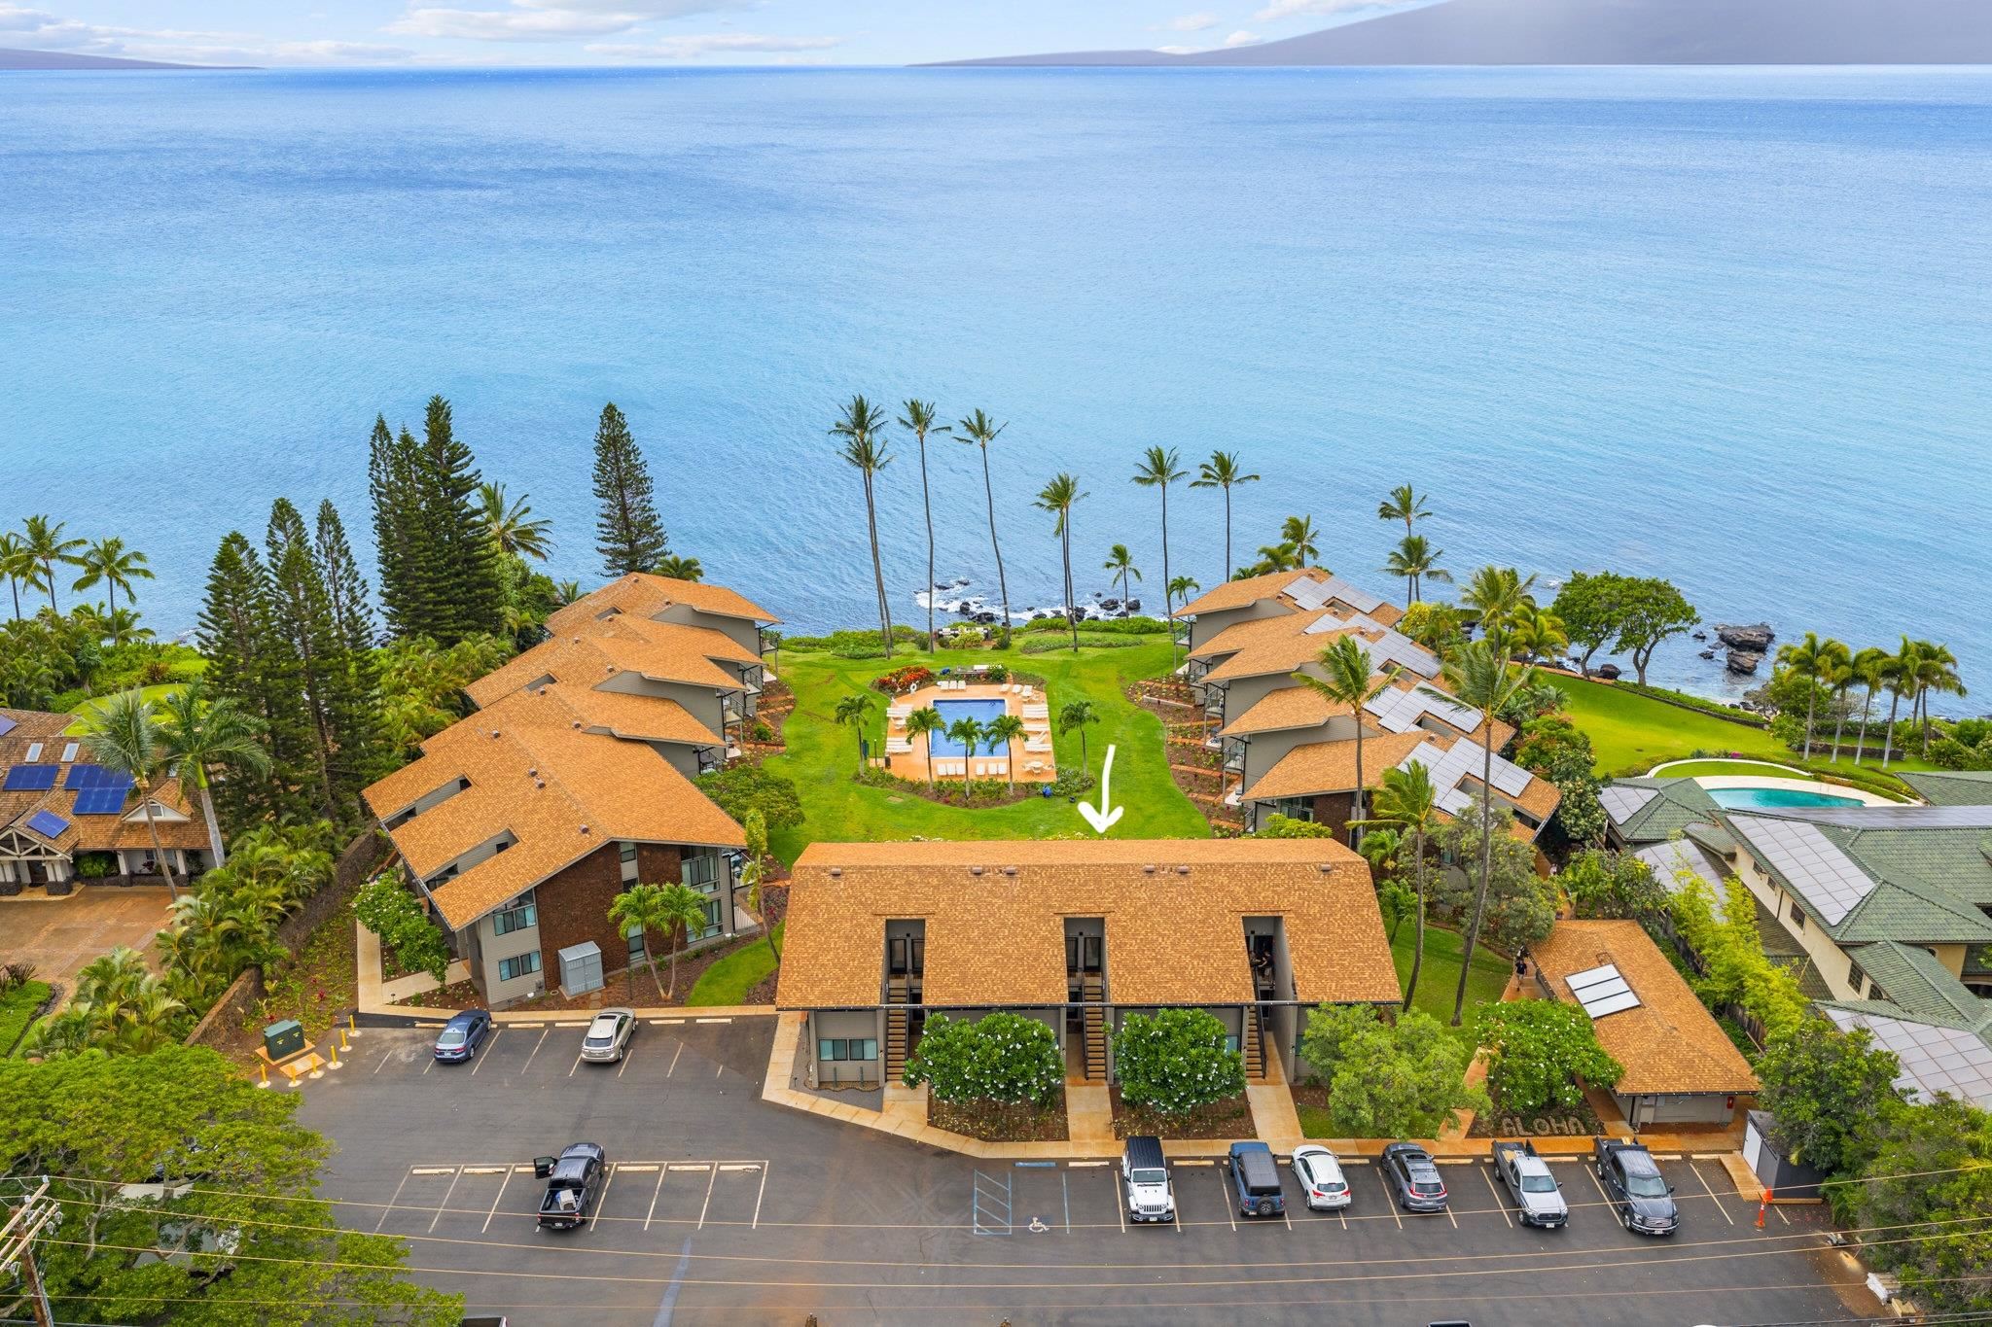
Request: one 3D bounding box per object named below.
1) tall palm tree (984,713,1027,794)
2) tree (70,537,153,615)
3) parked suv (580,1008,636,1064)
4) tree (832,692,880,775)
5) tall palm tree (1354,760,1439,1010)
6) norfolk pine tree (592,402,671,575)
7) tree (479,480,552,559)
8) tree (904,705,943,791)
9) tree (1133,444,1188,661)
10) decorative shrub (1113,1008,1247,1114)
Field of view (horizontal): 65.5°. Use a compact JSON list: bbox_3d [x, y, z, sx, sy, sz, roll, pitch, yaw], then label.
[{"bbox_3d":[0.775,7.010,118.673,3.337,6.941,3.337,0,21,0],"label":"tall palm tree"},{"bbox_3d":[-84.908,-6.474,150.049,7.340,12.250,7.340,0,21,0],"label":"tree"},{"bbox_3d":[-20.939,20.048,84.196,1.880,1.680,4.700,1,21,4],"label":"parked suv"},{"bbox_3d":[-10.923,5.667,121.816,3.304,7.223,3.304,0,21,0],"label":"tree"},{"bbox_3d":[21.120,12.541,85.005,5.000,15.931,5.000,0,21,0],"label":"tall palm tree"},{"bbox_3d":[-35.642,-13.092,149.474,8.390,24.450,8.390,0,21,0],"label":"norfolk pine tree"},{"bbox_3d":[-45.161,-8.500,146.506,7.800,17.904,7.800,0,21,0],"label":"tree"},{"bbox_3d":[-5.336,6.392,116.075,3.132,7.032,3.038,0,21,0],"label":"tree"},{"bbox_3d":[15.248,-11.082,147.085,5.083,19.554,4.930,0,21,0],"label":"tree"},{"bbox_3d":[9.102,19.537,75.710,6.464,5.000,5.000,0,21,0],"label":"decorative shrub"}]

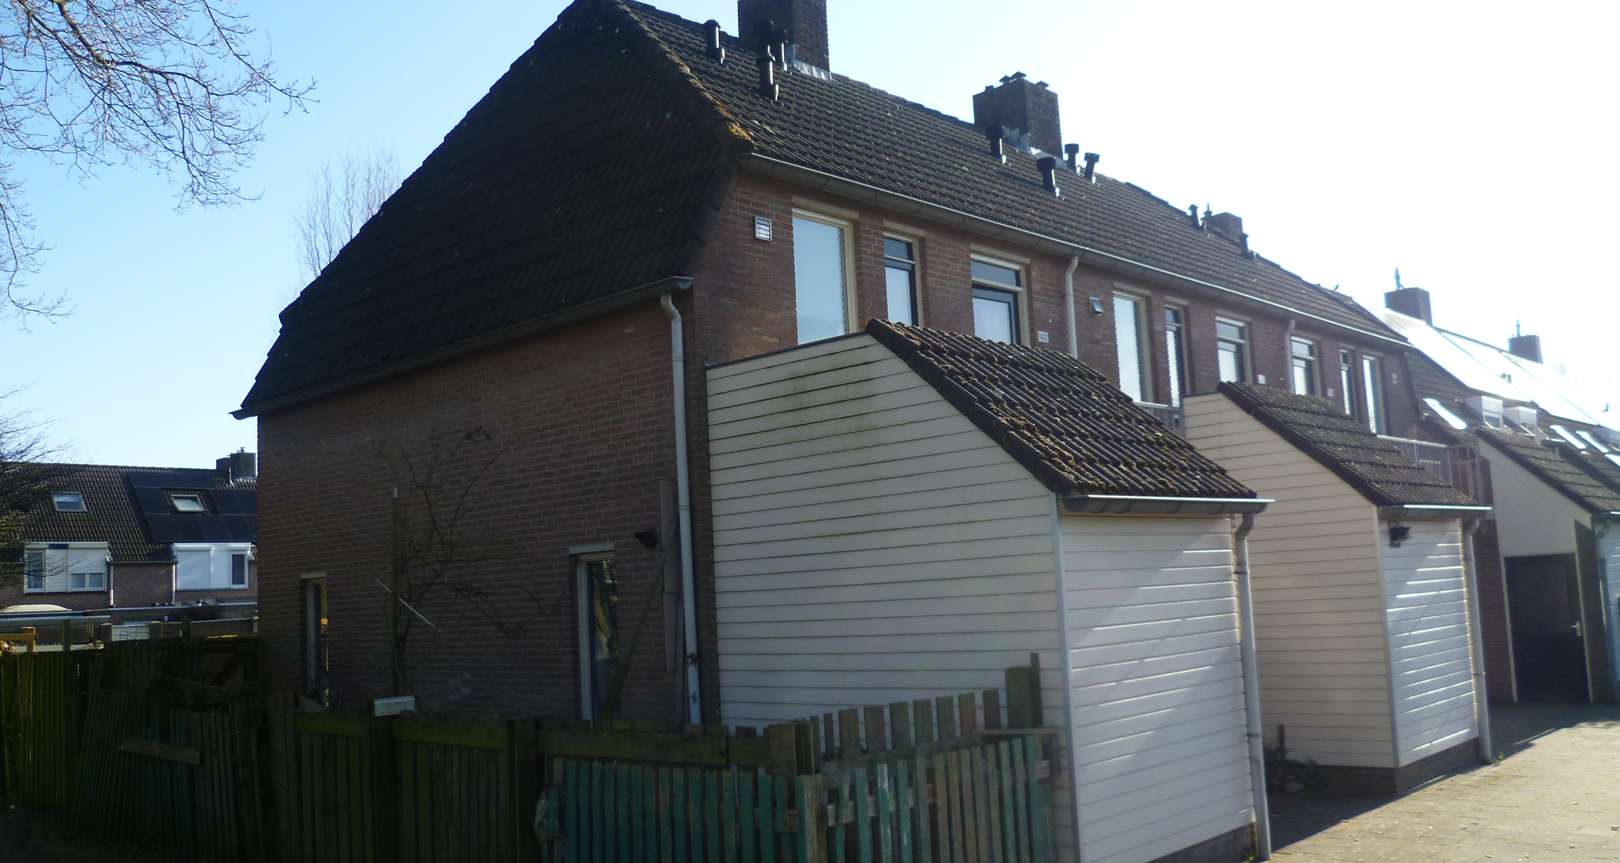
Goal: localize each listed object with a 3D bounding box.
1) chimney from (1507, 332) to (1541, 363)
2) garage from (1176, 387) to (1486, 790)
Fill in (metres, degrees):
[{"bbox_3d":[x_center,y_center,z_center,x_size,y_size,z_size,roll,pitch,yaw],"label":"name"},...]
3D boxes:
[{"bbox_3d":[22.649,-2.610,41.580,0.786,0.968,0.685,-10,-10,43],"label":"chimney"},{"bbox_3d":[4.787,1.468,13.126,2.995,3.706,2.688,-10,-10,43],"label":"garage"}]

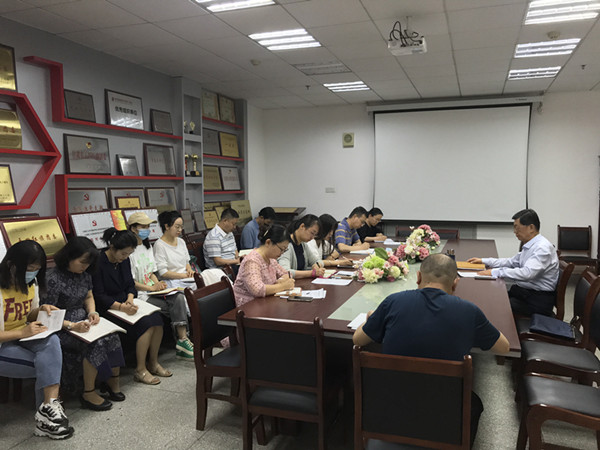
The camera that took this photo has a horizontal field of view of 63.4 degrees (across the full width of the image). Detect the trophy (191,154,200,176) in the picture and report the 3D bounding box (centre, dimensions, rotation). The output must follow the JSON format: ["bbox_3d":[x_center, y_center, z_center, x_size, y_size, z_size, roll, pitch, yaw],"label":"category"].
[{"bbox_3d":[-1.445,-0.823,6.662,0.100,0.305,0.110,2,5,20],"label":"trophy"}]

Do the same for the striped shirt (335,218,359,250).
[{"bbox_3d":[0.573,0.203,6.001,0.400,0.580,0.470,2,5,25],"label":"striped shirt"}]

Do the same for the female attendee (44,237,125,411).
[{"bbox_3d":[-1.590,0.700,3.602,0.610,1.200,0.450,1,5,20],"label":"female attendee"}]

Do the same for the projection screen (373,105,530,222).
[{"bbox_3d":[2.409,-0.971,7.913,2.430,1.860,0.050,2,5,20],"label":"projection screen"}]

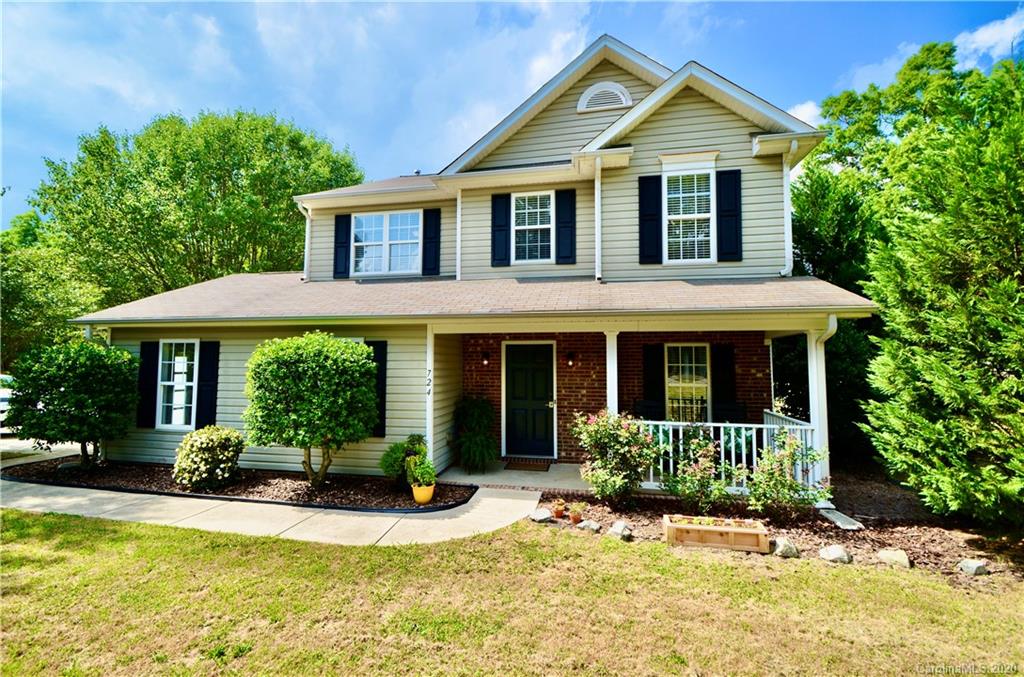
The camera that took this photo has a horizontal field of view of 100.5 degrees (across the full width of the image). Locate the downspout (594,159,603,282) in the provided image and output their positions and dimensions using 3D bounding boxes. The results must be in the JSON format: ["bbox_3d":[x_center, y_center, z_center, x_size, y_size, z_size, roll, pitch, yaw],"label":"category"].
[{"bbox_3d":[1.368,-1.902,6.731,0.089,2.002,0.079,-1,-3,11],"label":"downspout"}]

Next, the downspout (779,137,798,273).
[{"bbox_3d":[4.339,-2.035,6.695,0.213,2.094,0.280,0,-3,11],"label":"downspout"}]

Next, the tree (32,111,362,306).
[{"bbox_3d":[-11.582,-2.647,17.119,10.430,10.885,10.430,-1,-3,11],"label":"tree"}]

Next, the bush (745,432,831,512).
[{"bbox_3d":[3.307,1.675,5.118,0.852,1.067,0.809,-1,-3,11],"label":"bush"}]

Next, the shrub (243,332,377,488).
[{"bbox_3d":[-2.765,1.029,5.893,1.710,2.225,1.590,-1,-3,11],"label":"shrub"}]

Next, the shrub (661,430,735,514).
[{"bbox_3d":[2.313,1.691,5.337,0.851,1.055,0.809,-1,-3,11],"label":"shrub"}]

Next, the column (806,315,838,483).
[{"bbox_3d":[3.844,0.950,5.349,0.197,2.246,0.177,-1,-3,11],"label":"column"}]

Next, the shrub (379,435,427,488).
[{"bbox_3d":[-1.568,1.802,6.189,0.610,0.770,0.570,0,-3,11],"label":"shrub"}]

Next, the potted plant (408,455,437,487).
[{"bbox_3d":[-1.180,1.751,5.629,0.360,0.430,0.350,0,-3,11],"label":"potted plant"}]

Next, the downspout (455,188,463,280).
[{"bbox_3d":[-1.038,-2.042,8.340,0.117,1.825,0.110,0,-3,11],"label":"downspout"}]

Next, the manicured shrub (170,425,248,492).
[{"bbox_3d":[-4.747,1.785,6.665,0.970,0.850,0.920,0,-3,11],"label":"manicured shrub"}]

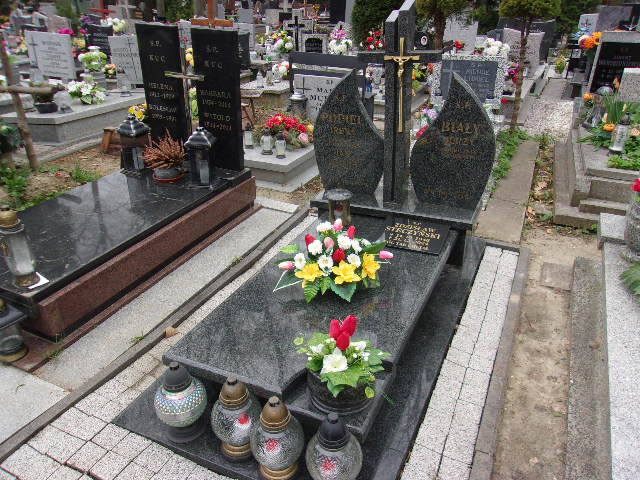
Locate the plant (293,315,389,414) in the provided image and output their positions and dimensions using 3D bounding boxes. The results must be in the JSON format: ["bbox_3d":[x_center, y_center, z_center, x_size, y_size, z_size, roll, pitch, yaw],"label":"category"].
[{"bbox_3d":[0.080,0.402,1.738,0.320,0.335,0.290,-1,26,2],"label":"plant"}]

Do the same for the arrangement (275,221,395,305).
[{"bbox_3d":[0.062,0.080,2.355,0.560,0.290,0.420,3,26,10],"label":"arrangement"}]

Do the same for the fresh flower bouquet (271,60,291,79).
[{"bbox_3d":[-0.654,-2.875,8.486,0.330,0.310,0.300,-4,26,-3],"label":"fresh flower bouquet"}]

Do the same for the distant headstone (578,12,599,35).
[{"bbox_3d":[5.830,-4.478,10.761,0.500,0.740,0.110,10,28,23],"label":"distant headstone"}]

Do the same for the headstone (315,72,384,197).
[{"bbox_3d":[0.193,-0.677,3.164,0.465,0.770,0.075,10,28,23],"label":"headstone"}]

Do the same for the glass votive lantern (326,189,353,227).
[{"bbox_3d":[0.111,-0.185,2.824,0.152,0.200,0.152,-2,25,1],"label":"glass votive lantern"}]

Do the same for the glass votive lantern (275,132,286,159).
[{"bbox_3d":[-0.336,-0.826,4.237,0.100,0.225,0.100,0,24,0],"label":"glass votive lantern"}]

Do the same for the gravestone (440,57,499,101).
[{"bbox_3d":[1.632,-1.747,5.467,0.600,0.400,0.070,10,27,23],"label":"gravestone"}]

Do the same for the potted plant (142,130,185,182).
[{"bbox_3d":[-1.127,-0.609,3.641,0.290,0.320,0.270,0,24,0],"label":"potted plant"}]

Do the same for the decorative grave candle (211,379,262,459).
[{"bbox_3d":[-0.276,0.579,1.656,0.169,0.298,0.169,-2,25,1],"label":"decorative grave candle"}]

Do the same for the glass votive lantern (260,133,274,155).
[{"bbox_3d":[-0.478,-0.911,4.564,0.108,0.236,0.108,-4,26,-5],"label":"glass votive lantern"}]

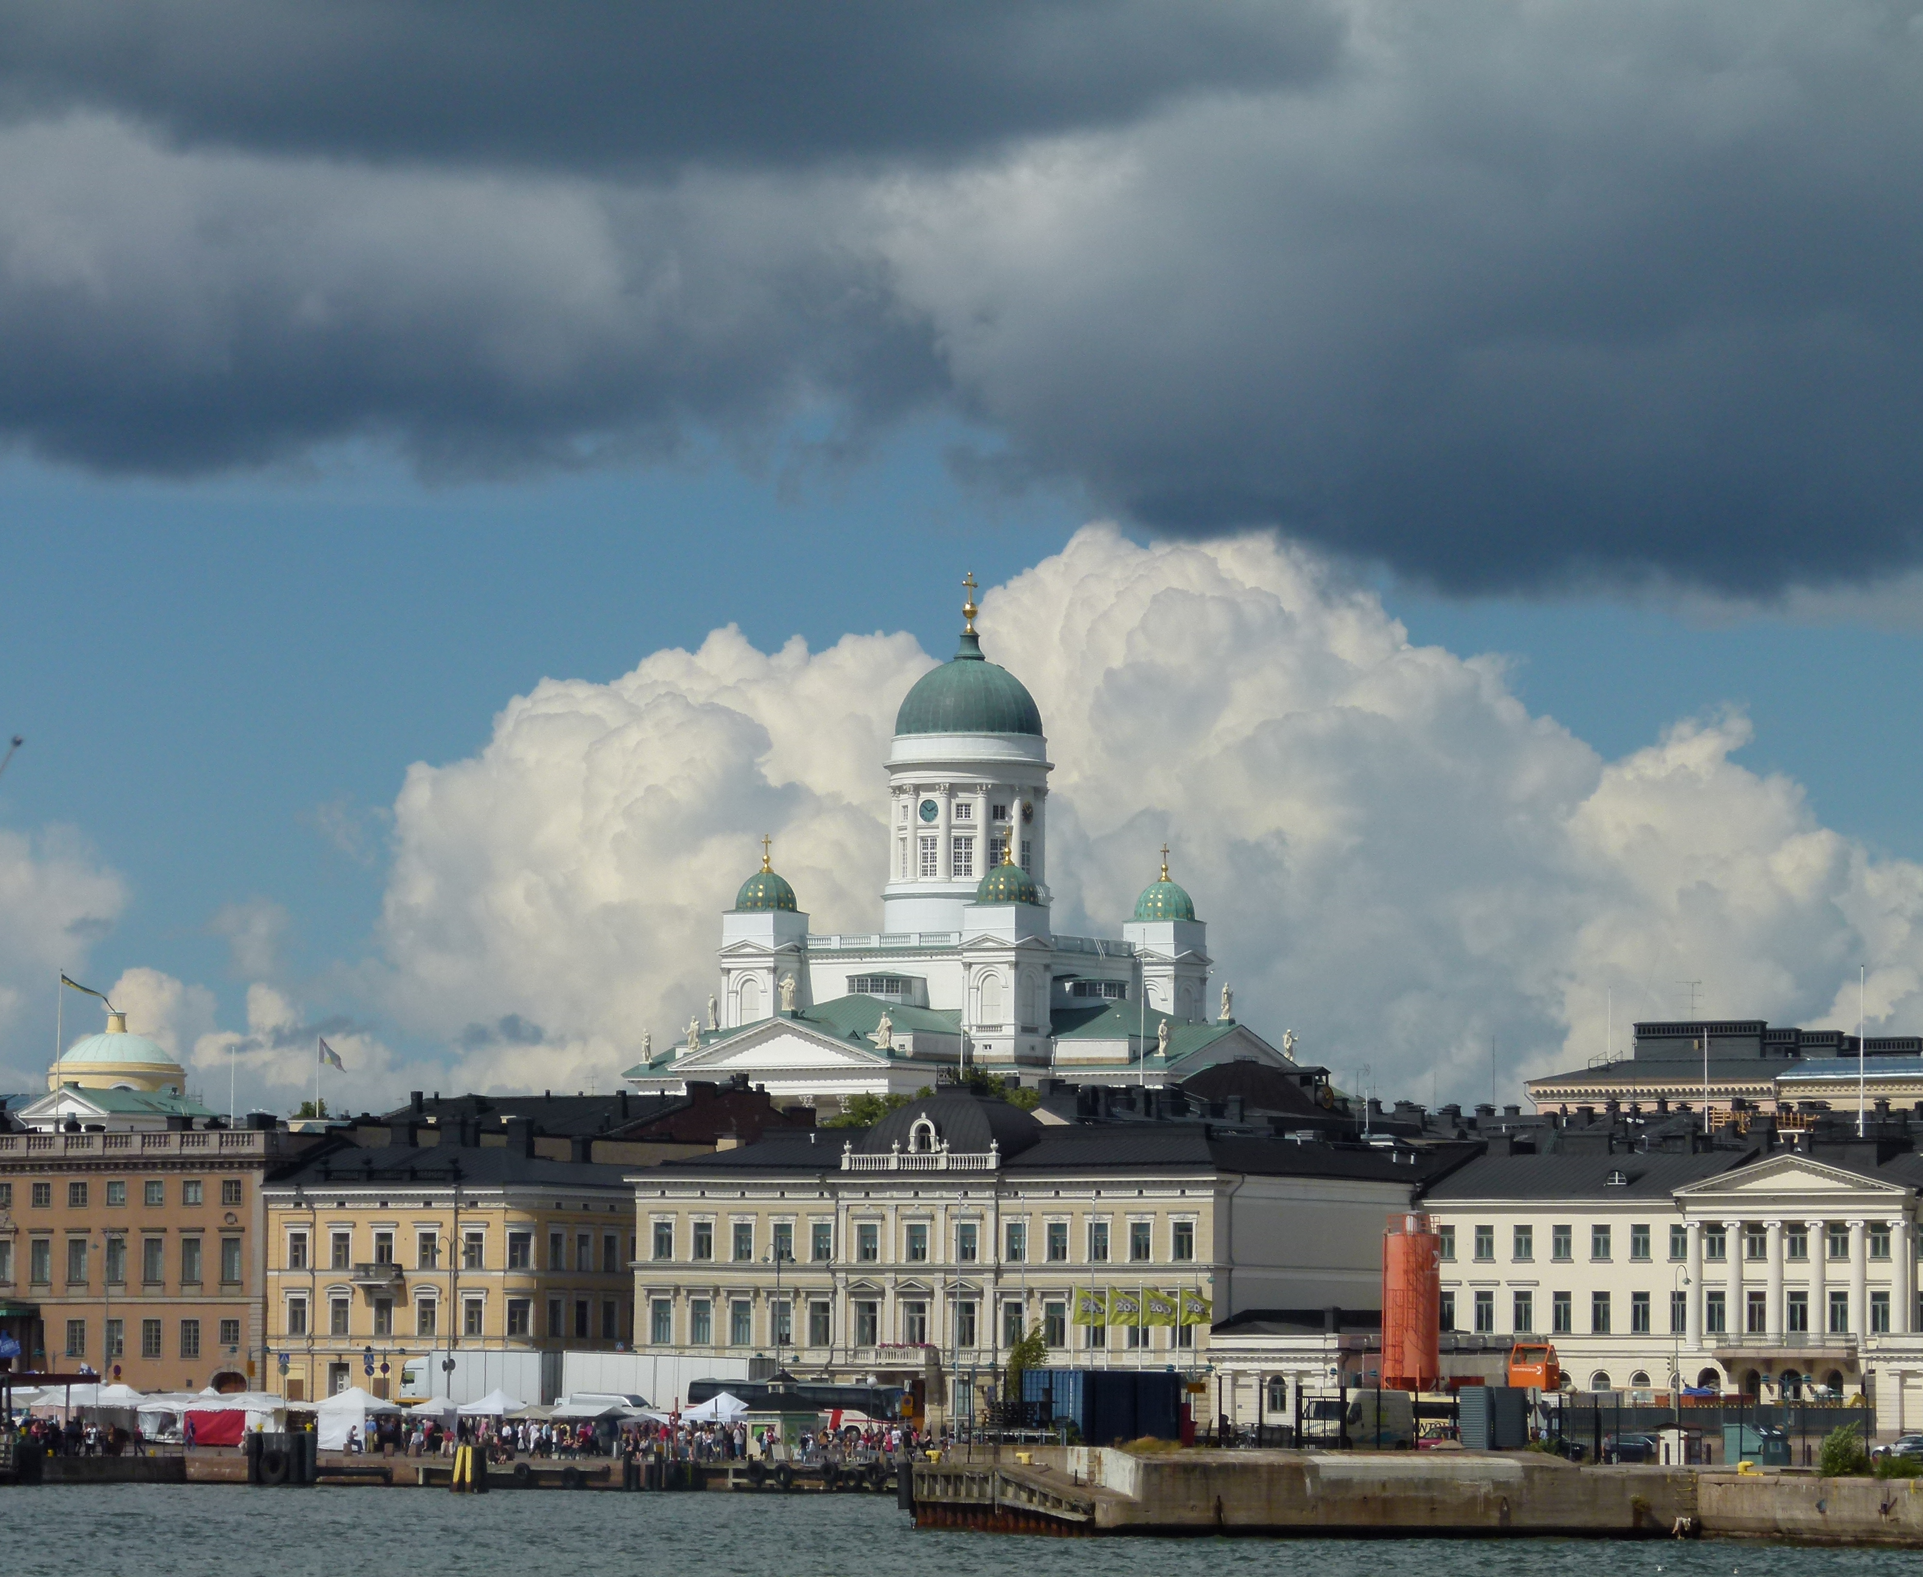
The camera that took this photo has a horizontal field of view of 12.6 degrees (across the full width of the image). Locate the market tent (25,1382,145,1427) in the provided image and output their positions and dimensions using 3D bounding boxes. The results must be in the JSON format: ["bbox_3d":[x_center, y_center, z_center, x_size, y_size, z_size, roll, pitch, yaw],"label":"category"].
[{"bbox_3d":[-48.140,34.310,478.000,6.000,3.100,3.000,-3,-5,36],"label":"market tent"}]

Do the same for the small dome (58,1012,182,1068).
[{"bbox_3d":[-82.680,24.760,853.000,12.000,5.500,12.000,0,-4,0],"label":"small dome"}]

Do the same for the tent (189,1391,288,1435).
[{"bbox_3d":[-38.660,33.510,462.000,4.200,2.800,3.000,-3,-5,36],"label":"tent"}]

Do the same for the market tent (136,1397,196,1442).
[{"bbox_3d":[-42.330,33.550,462.000,3.000,2.700,2.700,-3,-5,36],"label":"market tent"}]

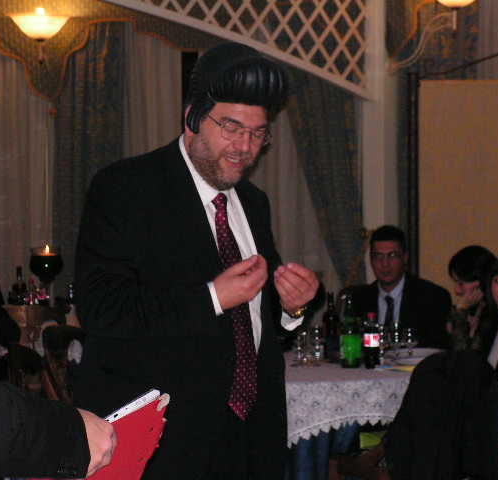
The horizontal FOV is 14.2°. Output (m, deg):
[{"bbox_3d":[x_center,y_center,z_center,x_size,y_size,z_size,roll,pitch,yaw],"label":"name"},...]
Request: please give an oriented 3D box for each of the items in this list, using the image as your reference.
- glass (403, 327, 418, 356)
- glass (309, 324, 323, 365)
[{"bbox_3d":[0.701,0.437,8.664,0.062,0.130,0.062,0,2,0],"label":"glass"},{"bbox_3d":[0.277,0.434,8.195,0.062,0.165,0.062,0,2,0],"label":"glass"}]

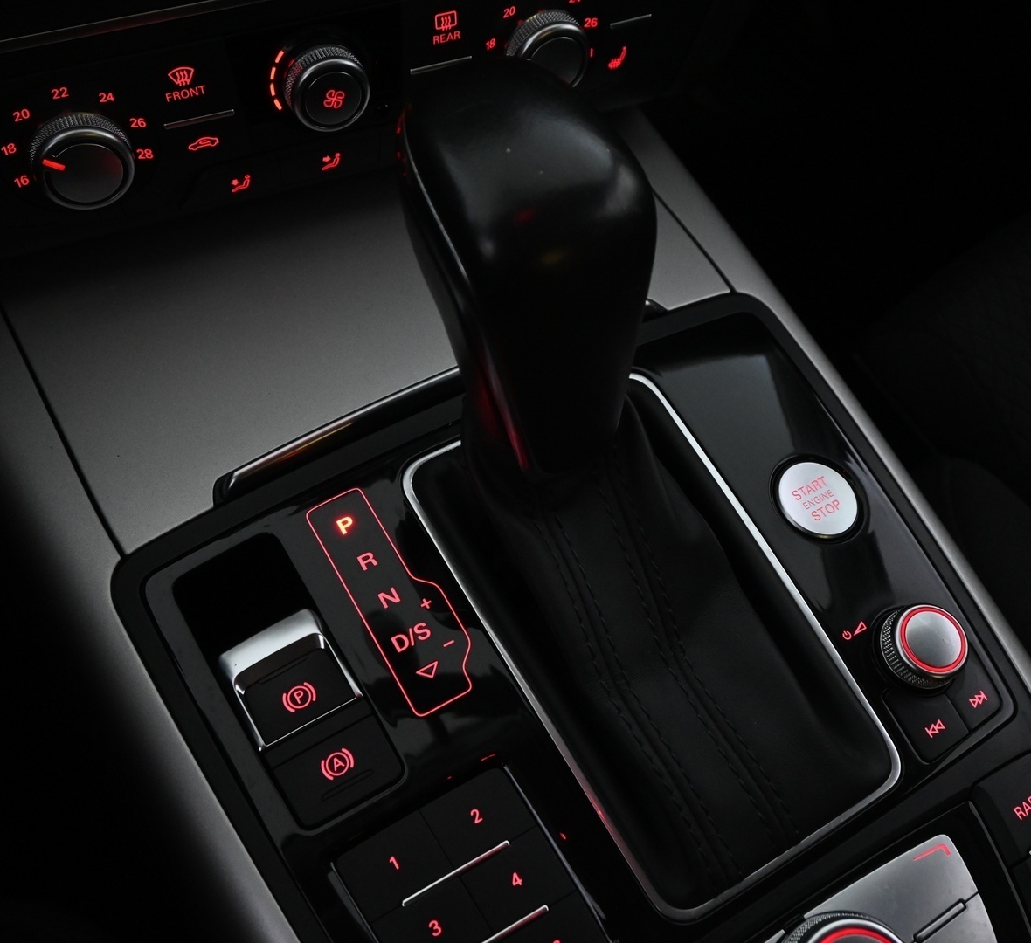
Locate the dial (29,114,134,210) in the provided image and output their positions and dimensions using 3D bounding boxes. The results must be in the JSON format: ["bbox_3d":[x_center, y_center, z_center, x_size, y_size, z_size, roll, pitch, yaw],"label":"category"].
[{"bbox_3d":[-0.128,-0.091,0.316,0.030,0.030,0.010,-19,56,-16],"label":"dial"}]

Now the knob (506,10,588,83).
[{"bbox_3d":[0.012,-0.139,0.359,0.030,0.030,0.010,-19,56,-16],"label":"knob"}]

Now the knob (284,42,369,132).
[{"bbox_3d":[-0.058,-0.118,0.333,0.027,0.027,0.009,-19,56,-16],"label":"knob"}]

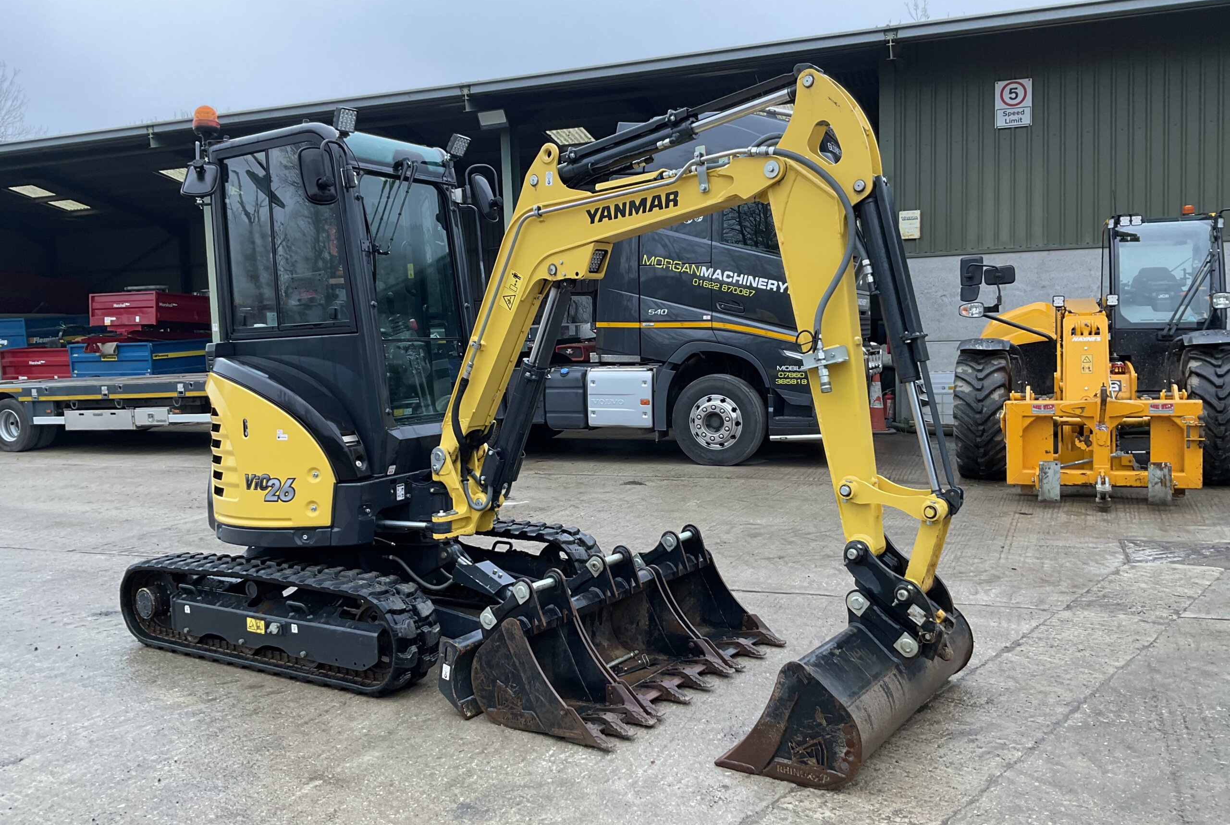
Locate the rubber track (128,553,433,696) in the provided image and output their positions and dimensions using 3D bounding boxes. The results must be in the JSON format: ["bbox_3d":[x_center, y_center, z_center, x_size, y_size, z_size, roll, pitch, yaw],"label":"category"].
[{"bbox_3d":[-1.605,0.942,4.774,1.897,0.454,0.256,1,5,32],"label":"rubber track"}]

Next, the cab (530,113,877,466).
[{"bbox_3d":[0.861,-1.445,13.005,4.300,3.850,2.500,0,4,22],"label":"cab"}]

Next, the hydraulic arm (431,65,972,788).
[{"bbox_3d":[0.187,-0.070,4.218,2.410,2.440,1.220,1,5,32],"label":"hydraulic arm"}]

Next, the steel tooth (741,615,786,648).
[{"bbox_3d":[0.692,1.029,4.849,0.220,0.130,0.065,1,5,34],"label":"steel tooth"}]

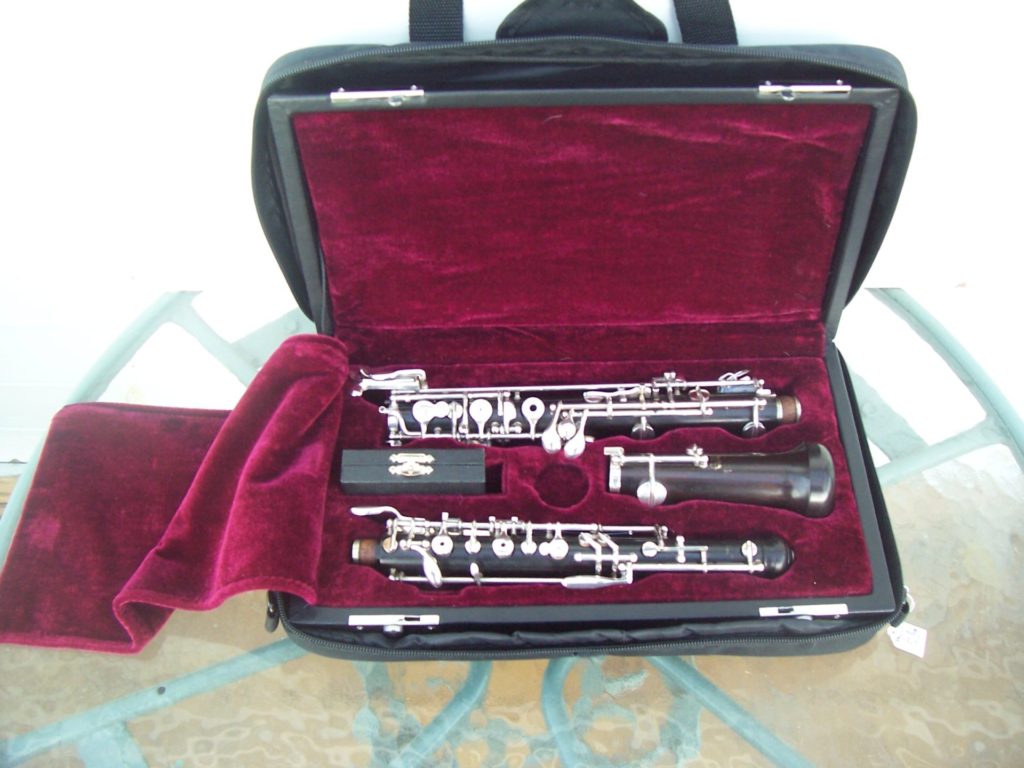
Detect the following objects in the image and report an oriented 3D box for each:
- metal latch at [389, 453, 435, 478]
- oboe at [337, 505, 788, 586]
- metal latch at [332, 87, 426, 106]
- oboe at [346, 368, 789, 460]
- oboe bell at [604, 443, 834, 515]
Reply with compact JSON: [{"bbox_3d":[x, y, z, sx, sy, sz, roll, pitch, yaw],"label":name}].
[{"bbox_3d":[-0.057,0.046,0.574,0.026,0.004,0.015,-1,58,0],"label":"metal latch"},{"bbox_3d":[0.034,0.091,0.559,0.243,0.034,0.037,0,58,1],"label":"oboe"},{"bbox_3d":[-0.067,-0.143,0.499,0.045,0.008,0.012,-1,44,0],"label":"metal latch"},{"bbox_3d":[0.038,0.018,0.605,0.260,0.036,0.043,-1,58,0],"label":"oboe"},{"bbox_3d":[0.120,0.056,0.585,0.128,0.046,0.046,1,58,1],"label":"oboe bell"}]

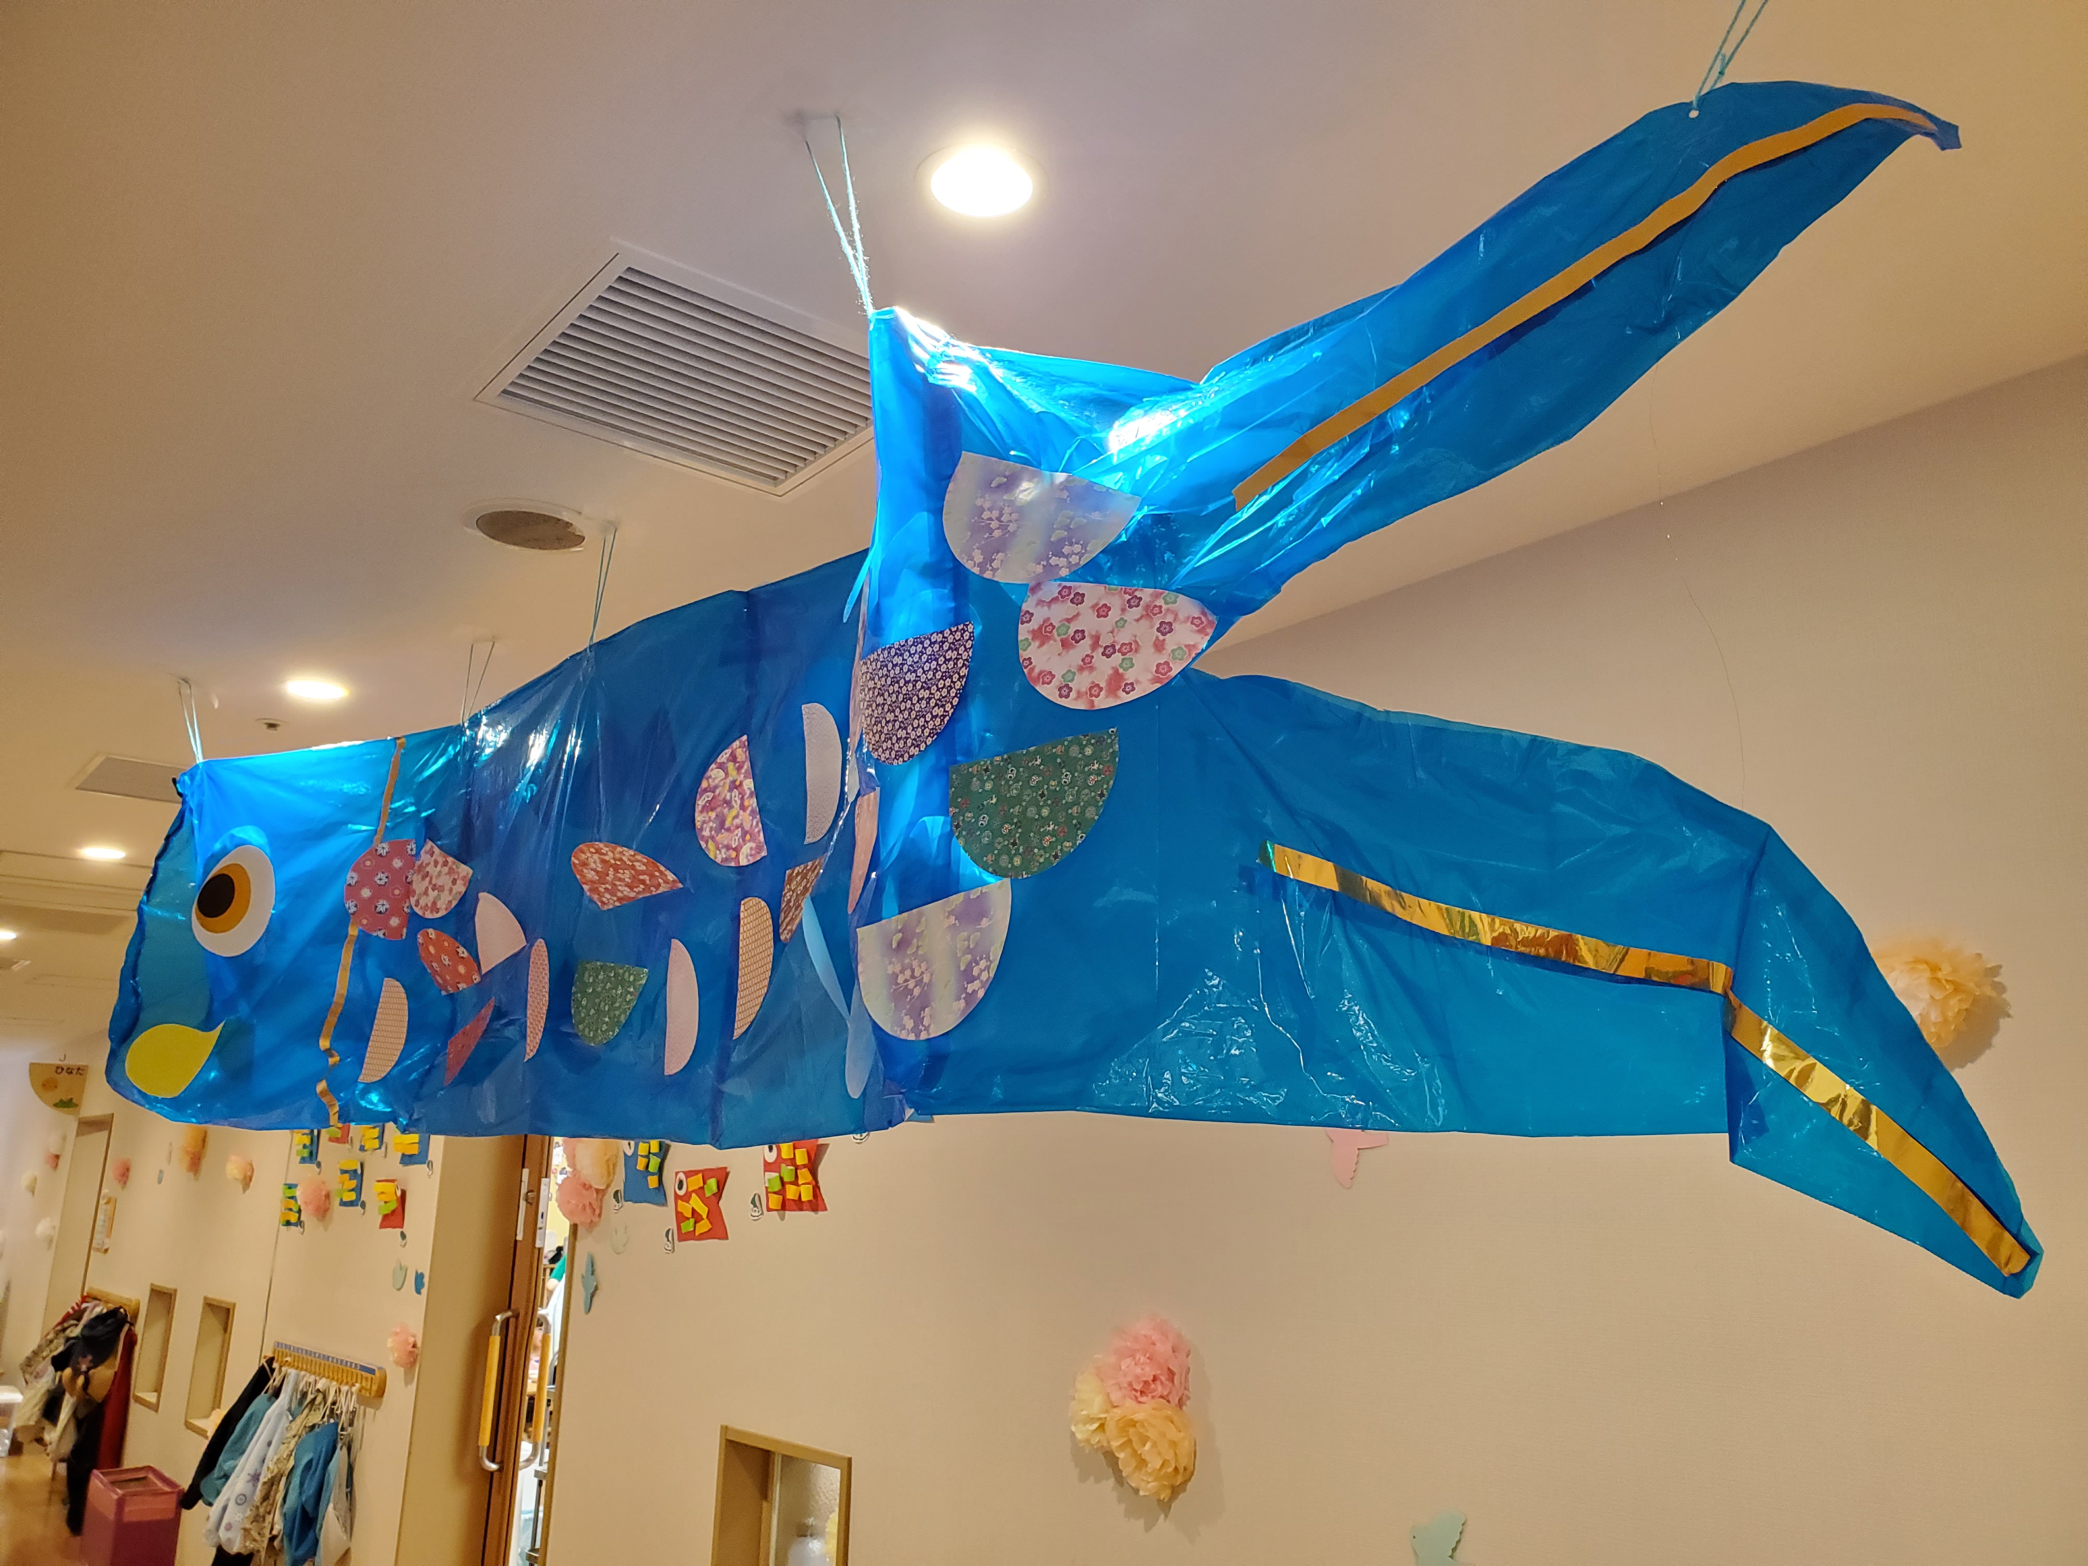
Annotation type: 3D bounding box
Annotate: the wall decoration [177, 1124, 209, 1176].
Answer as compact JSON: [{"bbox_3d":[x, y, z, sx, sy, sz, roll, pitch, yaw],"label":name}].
[{"bbox_3d":[-4.030,1.729,7.436,0.120,0.280,0.250,12,-18,-38],"label":"wall decoration"}]

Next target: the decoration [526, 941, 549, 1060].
[{"bbox_3d":[-0.691,0.295,2.140,0.010,0.165,0.082,11,-18,-35],"label":"decoration"}]

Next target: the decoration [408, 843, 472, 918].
[{"bbox_3d":[-0.965,0.155,2.500,0.155,0.125,0.012,-8,-17,31],"label":"decoration"}]

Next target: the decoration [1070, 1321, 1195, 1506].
[{"bbox_3d":[0.139,0.967,2.424,0.120,0.285,0.250,12,-18,-38],"label":"decoration"}]

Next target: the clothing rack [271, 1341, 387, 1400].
[{"bbox_3d":[-2.556,2.070,5.531,0.080,0.100,1.200,12,-18,-38],"label":"clothing rack"}]

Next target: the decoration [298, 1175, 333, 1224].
[{"bbox_3d":[-2.715,1.549,5.839,0.120,0.170,0.170,12,-18,-38],"label":"decoration"}]

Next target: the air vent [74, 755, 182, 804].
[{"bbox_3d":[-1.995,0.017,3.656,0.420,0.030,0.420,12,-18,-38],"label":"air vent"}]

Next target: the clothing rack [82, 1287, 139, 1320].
[{"bbox_3d":[-5.048,2.807,8.450,0.080,0.100,1.200,12,-18,-38],"label":"clothing rack"}]

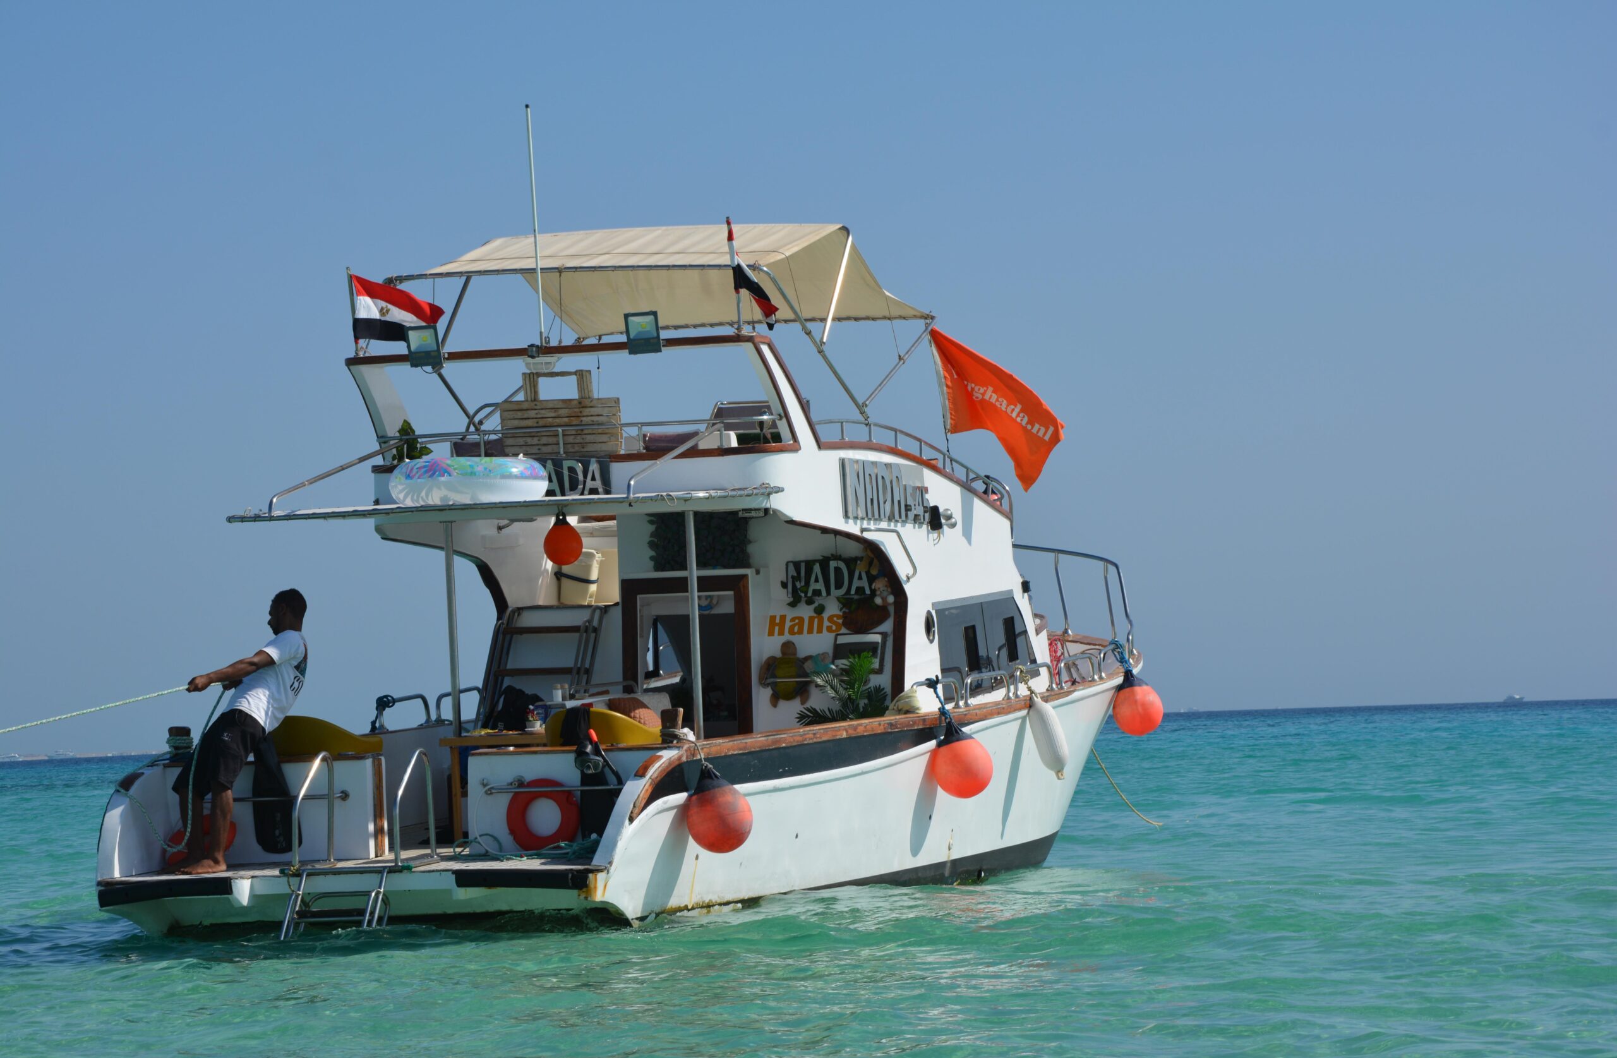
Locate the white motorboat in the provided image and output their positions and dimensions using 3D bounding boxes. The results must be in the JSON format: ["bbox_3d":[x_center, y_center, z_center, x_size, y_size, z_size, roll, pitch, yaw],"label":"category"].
[{"bbox_3d":[-0.077,0.389,31.959,3.550,4.350,10.500,-3,-3,28],"label":"white motorboat"}]

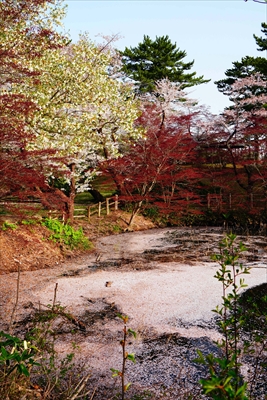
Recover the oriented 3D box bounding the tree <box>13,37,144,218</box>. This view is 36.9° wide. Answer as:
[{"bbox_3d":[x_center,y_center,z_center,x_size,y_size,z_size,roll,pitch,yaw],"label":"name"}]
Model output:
[{"bbox_3d":[-2.407,-3.262,18.000,5.714,8.458,5.200,0,2,0],"label":"tree"}]

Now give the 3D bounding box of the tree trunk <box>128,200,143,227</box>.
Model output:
[{"bbox_3d":[0.075,0.750,20.000,0.750,1.450,0.500,0,2,0],"label":"tree trunk"}]

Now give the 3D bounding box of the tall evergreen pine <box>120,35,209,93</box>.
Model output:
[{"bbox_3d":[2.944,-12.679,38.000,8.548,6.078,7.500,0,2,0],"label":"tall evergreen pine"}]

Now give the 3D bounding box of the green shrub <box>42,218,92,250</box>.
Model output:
[{"bbox_3d":[-2.557,1.337,15.500,1.937,1.240,1.500,0,2,0],"label":"green shrub"}]

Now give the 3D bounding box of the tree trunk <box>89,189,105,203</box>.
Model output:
[{"bbox_3d":[-2.497,-0.304,27.000,1.080,1.080,0.800,0,2,0],"label":"tree trunk"}]

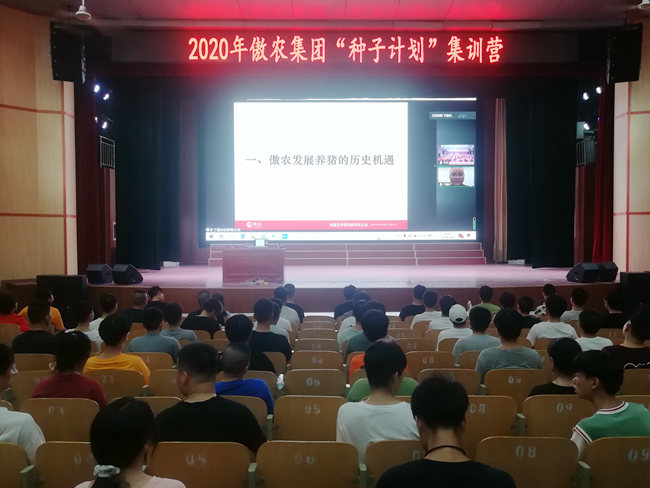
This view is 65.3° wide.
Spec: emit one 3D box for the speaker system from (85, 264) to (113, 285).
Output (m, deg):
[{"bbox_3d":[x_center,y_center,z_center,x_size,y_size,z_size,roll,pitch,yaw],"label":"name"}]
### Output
[{"bbox_3d":[-5.476,0.746,12.400,0.600,0.450,0.480,0,1,32],"label":"speaker system"}]

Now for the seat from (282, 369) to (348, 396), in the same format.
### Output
[{"bbox_3d":[-0.079,1.434,4.372,0.530,0.830,0.500,0,1,0],"label":"seat"}]

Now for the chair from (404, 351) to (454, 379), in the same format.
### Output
[{"bbox_3d":[1.027,1.454,5.185,0.530,0.830,0.500,0,1,0],"label":"chair"}]

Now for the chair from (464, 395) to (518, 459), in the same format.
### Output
[{"bbox_3d":[0.992,1.387,3.514,0.520,0.840,0.500,0,2,0],"label":"chair"}]

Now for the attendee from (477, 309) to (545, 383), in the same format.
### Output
[{"bbox_3d":[1.512,1.184,4.388,0.530,1.319,0.720,0,2,0],"label":"attendee"}]

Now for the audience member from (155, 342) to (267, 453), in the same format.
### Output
[{"bbox_3d":[-0.600,1.151,2.908,0.560,1.294,0.680,0,2,0],"label":"audience member"}]

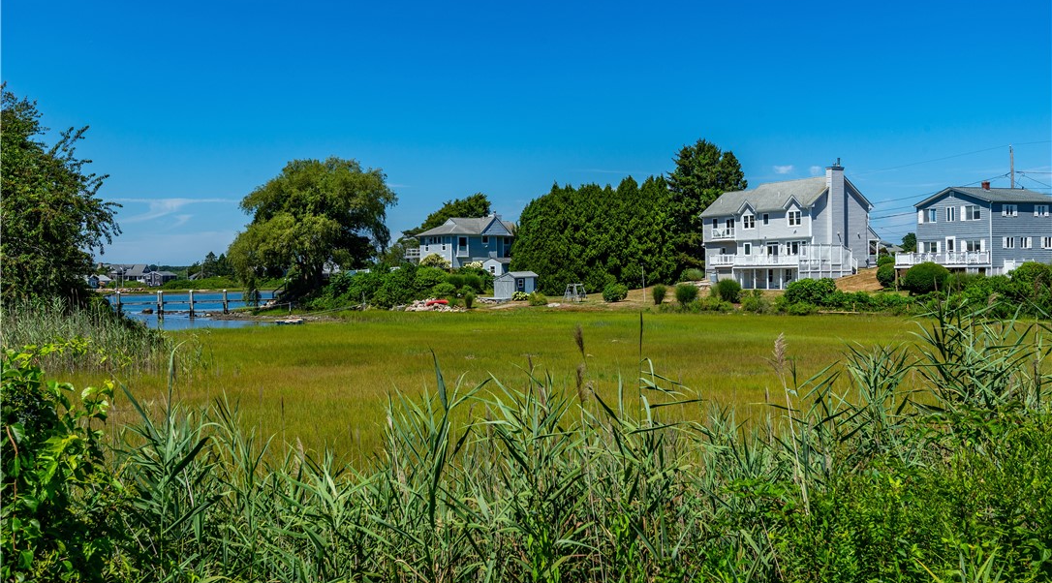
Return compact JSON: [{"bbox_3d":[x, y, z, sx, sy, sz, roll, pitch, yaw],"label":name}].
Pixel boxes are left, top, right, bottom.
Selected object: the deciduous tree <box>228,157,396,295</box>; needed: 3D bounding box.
[{"bbox_3d":[-22.658,-6.905,108.000,17.800,14.800,16.500,0,1,0],"label":"deciduous tree"}]

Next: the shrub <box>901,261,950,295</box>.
[{"bbox_3d":[30.475,-0.997,78.000,3.700,2.700,3.500,0,1,0],"label":"shrub"}]

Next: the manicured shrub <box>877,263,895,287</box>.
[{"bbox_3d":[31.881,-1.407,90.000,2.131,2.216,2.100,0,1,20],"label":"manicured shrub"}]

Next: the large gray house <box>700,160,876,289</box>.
[{"bbox_3d":[26.225,-6.585,106.675,9.600,12.450,17.600,-1,1,-28],"label":"large gray house"}]

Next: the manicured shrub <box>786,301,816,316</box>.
[{"bbox_3d":[19.870,1.227,74.000,2.243,0.981,1.700,0,1,15],"label":"manicured shrub"}]

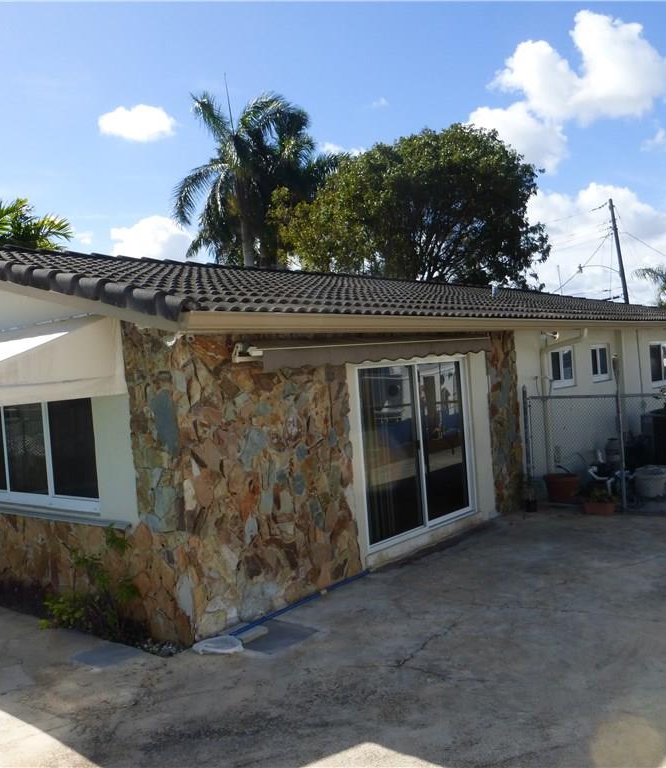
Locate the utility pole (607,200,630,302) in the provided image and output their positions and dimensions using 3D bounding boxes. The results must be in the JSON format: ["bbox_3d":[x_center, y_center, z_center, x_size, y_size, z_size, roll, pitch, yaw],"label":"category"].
[{"bbox_3d":[17.815,-5.489,45.035,0.300,11.630,0.300,-9,0,41],"label":"utility pole"}]

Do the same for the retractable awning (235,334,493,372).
[{"bbox_3d":[0.613,-0.391,8.232,0.280,0.270,4.340,-4,1,41],"label":"retractable awning"}]

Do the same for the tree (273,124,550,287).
[{"bbox_3d":[3.816,-4.796,32.050,11.300,12.650,10.500,-5,0,7],"label":"tree"}]

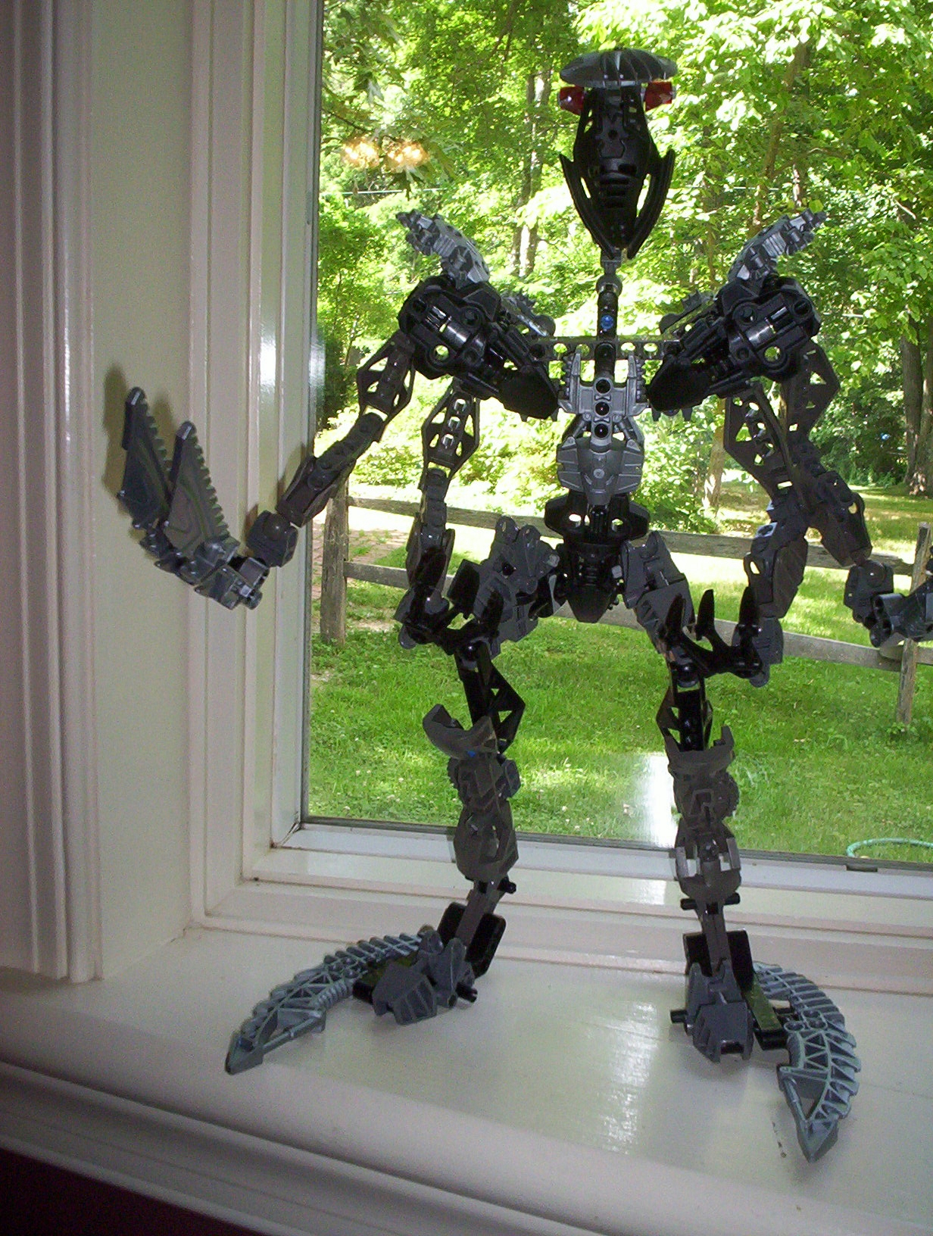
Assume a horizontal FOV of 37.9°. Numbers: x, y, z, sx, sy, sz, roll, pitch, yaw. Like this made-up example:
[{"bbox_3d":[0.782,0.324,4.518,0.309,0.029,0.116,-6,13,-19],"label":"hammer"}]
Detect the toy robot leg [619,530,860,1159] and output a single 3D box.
[{"bbox_3d":[0.098,0.075,0.495,0.093,0.200,0.110,2,12,-3],"label":"toy robot leg"}]

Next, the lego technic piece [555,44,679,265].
[{"bbox_3d":[0.054,-0.165,0.486,0.042,0.072,0.040,4,12,5],"label":"lego technic piece"}]

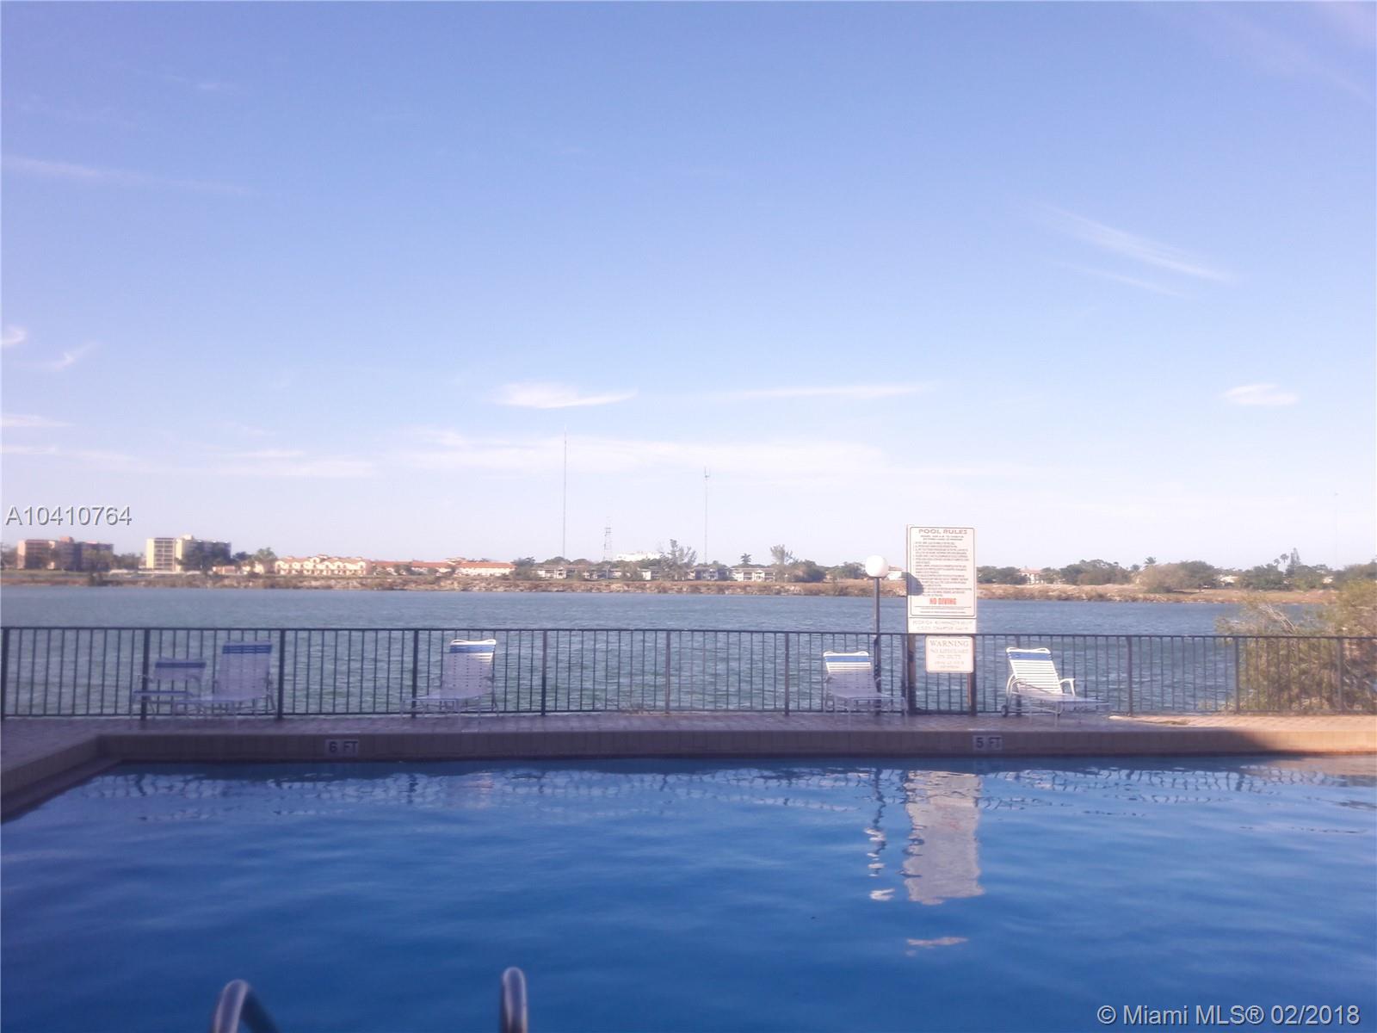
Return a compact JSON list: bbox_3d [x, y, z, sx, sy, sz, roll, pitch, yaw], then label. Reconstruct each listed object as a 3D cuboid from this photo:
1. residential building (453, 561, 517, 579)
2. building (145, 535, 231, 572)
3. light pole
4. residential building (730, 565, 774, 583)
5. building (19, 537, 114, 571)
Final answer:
[{"bbox_3d":[-107.982,28.377,590.000,33.000,9.000,13.000,1,-4,-12],"label":"residential building"},{"bbox_3d":[-287.734,21.634,640.000,15.000,21.000,43.000,-2,-5,40],"label":"building"},{"bbox_3d":[2.332,1.466,13.800,0.285,1.980,0.285,1,-3,0],"label":"light pole"},{"bbox_3d":[32.770,30.137,580.000,22.000,7.800,12.000,1,-4,-10],"label":"residential building"},{"bbox_3d":[-357.582,21.943,640.000,15.000,19.500,45.000,-2,-5,40],"label":"building"}]

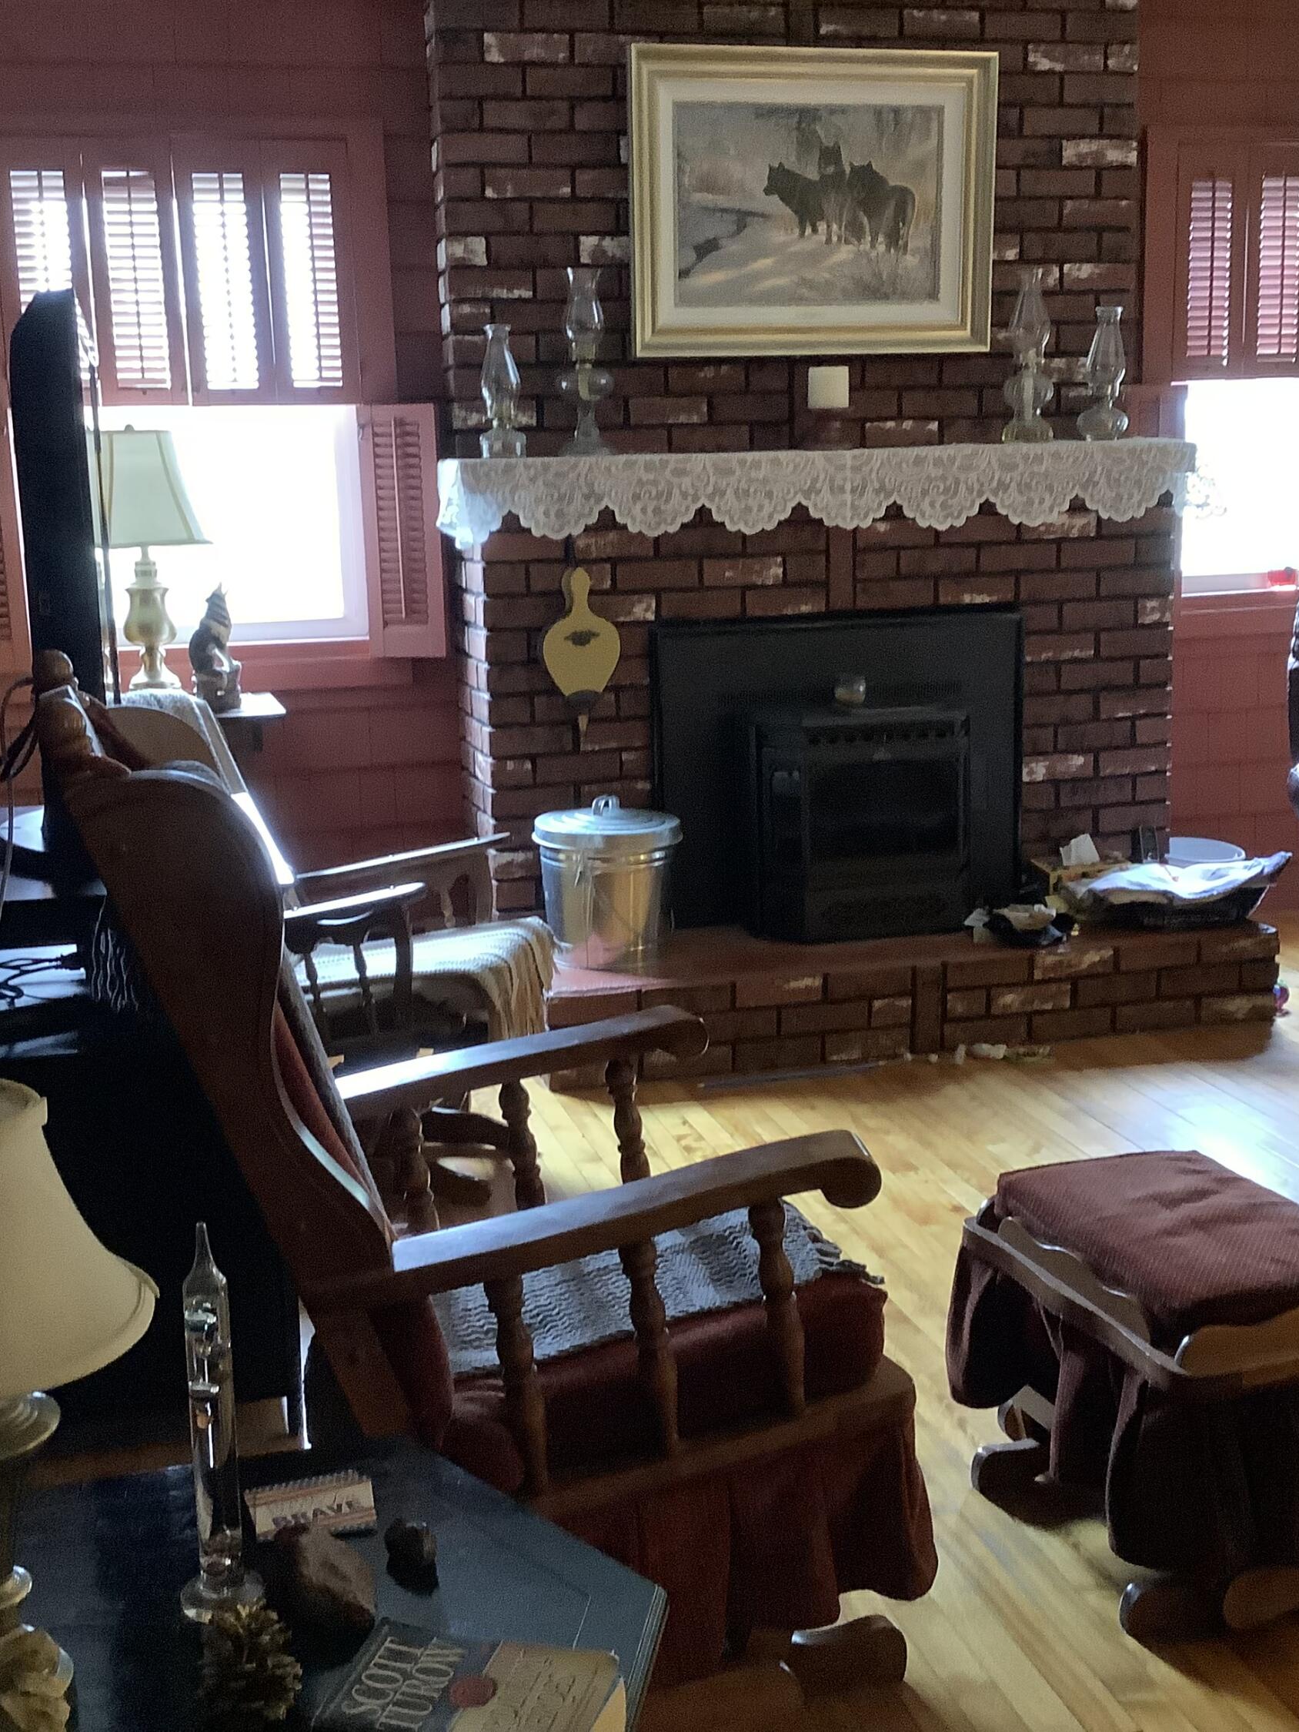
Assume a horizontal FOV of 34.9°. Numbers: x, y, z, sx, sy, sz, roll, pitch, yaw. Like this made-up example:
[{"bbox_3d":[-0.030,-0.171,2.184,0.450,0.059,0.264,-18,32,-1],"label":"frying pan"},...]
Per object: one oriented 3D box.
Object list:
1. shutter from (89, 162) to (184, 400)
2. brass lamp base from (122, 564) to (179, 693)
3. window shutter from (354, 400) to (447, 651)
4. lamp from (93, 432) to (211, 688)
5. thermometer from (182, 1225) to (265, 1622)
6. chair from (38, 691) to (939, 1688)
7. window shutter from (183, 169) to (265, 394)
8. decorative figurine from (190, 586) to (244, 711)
[{"bbox_3d":[-1.170,-1.343,4.732,0.180,0.546,0.030,-5,12,-15],"label":"shutter"},{"bbox_3d":[-1.146,-0.533,4.733,0.140,0.337,0.140,-5,12,-15],"label":"brass lamp base"},{"bbox_3d":[-0.631,-0.855,5.301,0.205,0.640,0.035,-3,10,-6],"label":"window shutter"},{"bbox_3d":[-1.221,-0.725,4.953,0.315,0.644,0.300,-4,11,-12],"label":"lamp"},{"bbox_3d":[-0.302,0.379,1.425,0.059,0.278,0.059,-4,11,-12],"label":"thermometer"},{"bbox_3d":[-0.201,0.333,2.448,0.910,1.145,0.660,-5,12,-16],"label":"chair"},{"bbox_3d":[-0.979,-1.356,4.783,0.175,0.537,0.030,-5,12,-15],"label":"window shutter"},{"bbox_3d":[-1.036,-0.517,4.939,0.122,0.294,0.110,-1,10,5],"label":"decorative figurine"}]

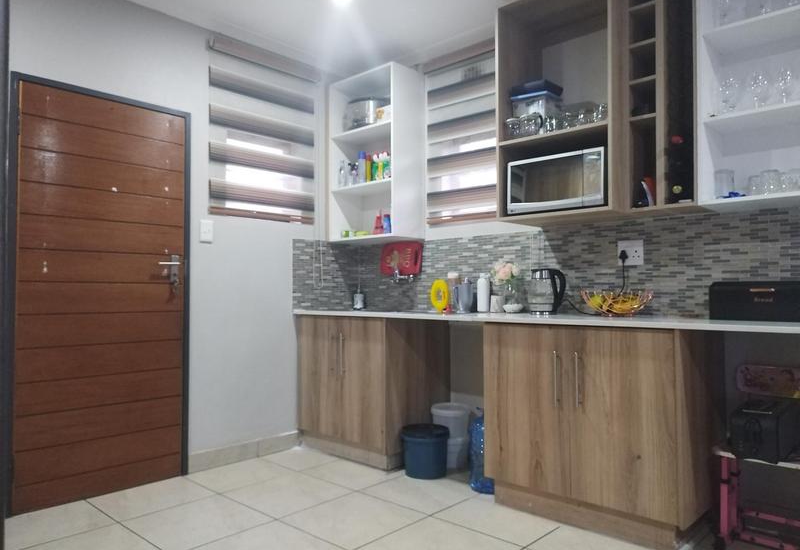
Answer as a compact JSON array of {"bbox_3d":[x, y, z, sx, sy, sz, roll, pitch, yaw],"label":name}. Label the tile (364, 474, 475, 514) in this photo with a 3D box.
[{"bbox_3d":[0.132,1.124,3.122,0.500,0.010,0.500,-1,-1,43],"label":"tile"}]

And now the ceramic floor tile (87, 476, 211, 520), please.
[{"bbox_3d":[-1.256,1.133,3.051,0.430,0.010,0.500,-1,-1,43],"label":"ceramic floor tile"}]

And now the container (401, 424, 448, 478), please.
[{"bbox_3d":[0.149,0.999,3.405,0.275,0.250,0.275,0,-1,0],"label":"container"}]

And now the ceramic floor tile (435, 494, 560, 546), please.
[{"bbox_3d":[0.497,1.115,2.781,0.500,0.010,0.500,-1,-1,43],"label":"ceramic floor tile"}]

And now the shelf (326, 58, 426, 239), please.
[{"bbox_3d":[-0.158,-0.788,4.124,0.613,1.107,0.312,-1,-1,43],"label":"shelf"}]

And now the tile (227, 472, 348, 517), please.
[{"bbox_3d":[-0.575,1.128,3.098,0.500,0.010,0.500,-1,-1,43],"label":"tile"}]

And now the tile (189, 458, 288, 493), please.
[{"bbox_3d":[-0.912,1.136,3.414,0.425,0.010,0.500,-1,-1,43],"label":"tile"}]

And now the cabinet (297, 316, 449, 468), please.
[{"bbox_3d":[-0.172,0.697,3.928,0.820,0.875,0.605,-1,-1,43],"label":"cabinet"}]

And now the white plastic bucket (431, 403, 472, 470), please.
[{"bbox_3d":[0.301,0.956,3.565,0.237,0.338,0.237,0,-1,0],"label":"white plastic bucket"}]

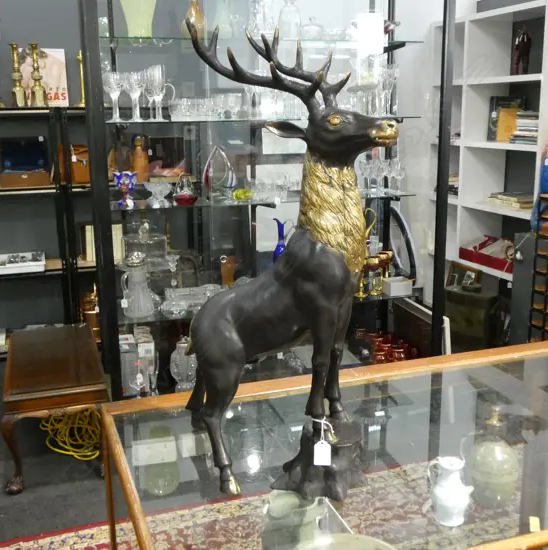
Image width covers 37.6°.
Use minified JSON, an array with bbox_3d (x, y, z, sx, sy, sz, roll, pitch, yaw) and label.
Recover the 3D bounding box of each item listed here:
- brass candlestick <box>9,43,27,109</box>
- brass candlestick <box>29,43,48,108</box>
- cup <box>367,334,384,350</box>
[{"bbox_3d":[-1.246,-0.964,3.895,0.078,0.300,0.078,-5,13,-18],"label":"brass candlestick"},{"bbox_3d":[-0.979,-0.828,3.336,0.072,0.262,0.072,-4,13,-17],"label":"brass candlestick"},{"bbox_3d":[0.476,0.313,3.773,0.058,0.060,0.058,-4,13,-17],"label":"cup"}]

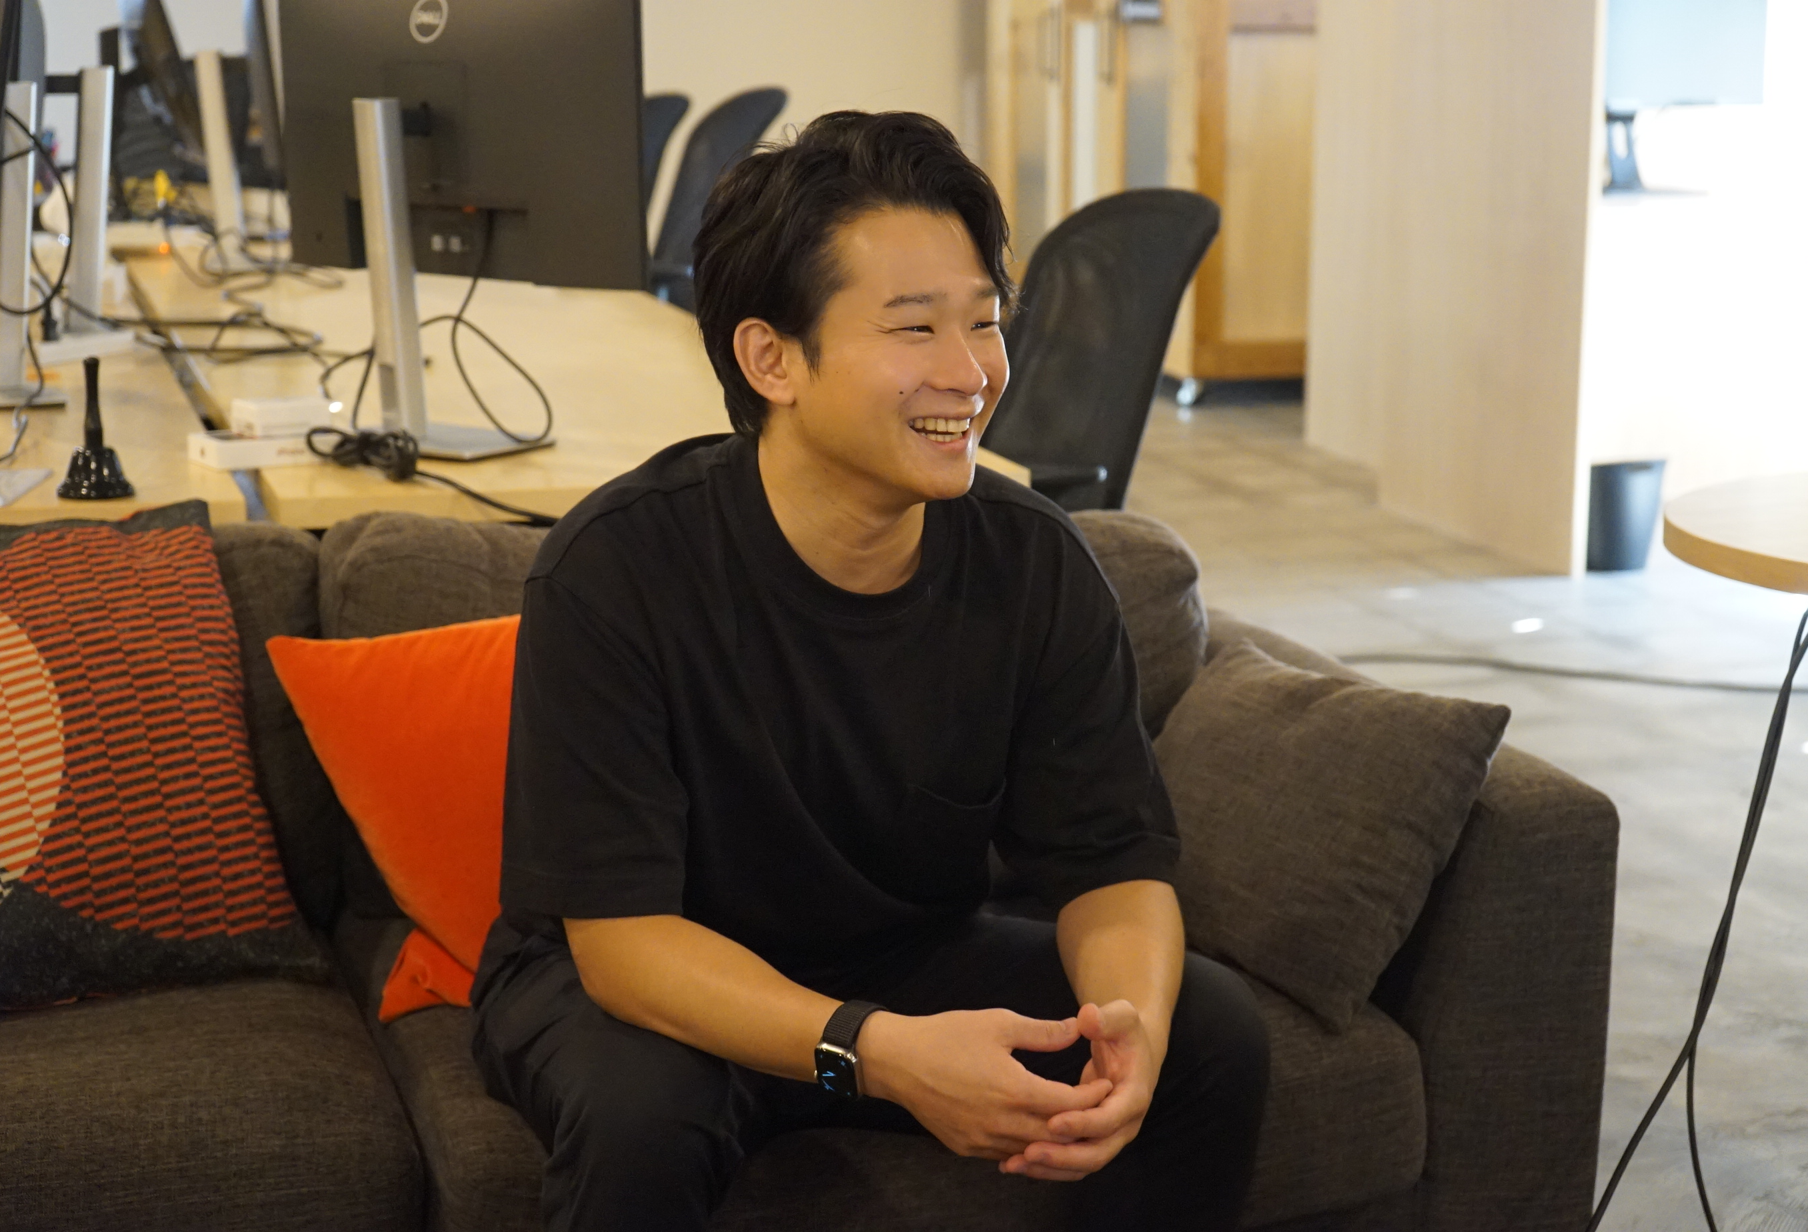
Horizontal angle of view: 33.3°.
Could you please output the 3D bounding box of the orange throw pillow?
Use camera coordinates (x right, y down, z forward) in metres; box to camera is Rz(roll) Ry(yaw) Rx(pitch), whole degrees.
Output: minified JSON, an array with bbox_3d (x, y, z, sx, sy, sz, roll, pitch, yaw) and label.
[{"bbox_3d":[-0.295,0.152,2.537,0.400,0.365,0.140,-10,-19,-19],"label":"orange throw pillow"}]

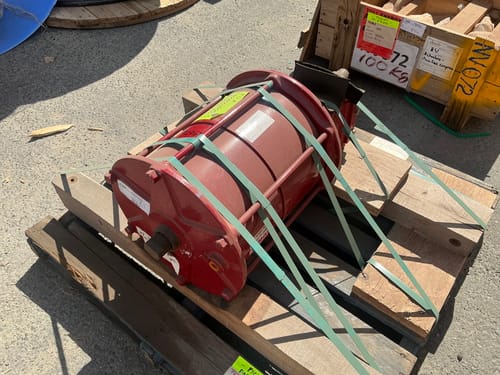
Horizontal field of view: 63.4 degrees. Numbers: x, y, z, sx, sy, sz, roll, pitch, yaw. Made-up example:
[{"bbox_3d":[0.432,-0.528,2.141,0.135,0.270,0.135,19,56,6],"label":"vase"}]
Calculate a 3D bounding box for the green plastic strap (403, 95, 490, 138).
[{"bbox_3d":[0.927,-0.344,1.969,0.467,0.021,0.119,35,58,28],"label":"green plastic strap"}]

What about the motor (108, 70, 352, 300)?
[{"bbox_3d":[-0.023,-0.052,1.110,0.441,0.435,0.615,30,55,25],"label":"motor"}]

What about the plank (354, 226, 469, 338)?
[{"bbox_3d":[0.499,0.273,1.264,0.238,0.041,0.318,30,55,25],"label":"plank"}]

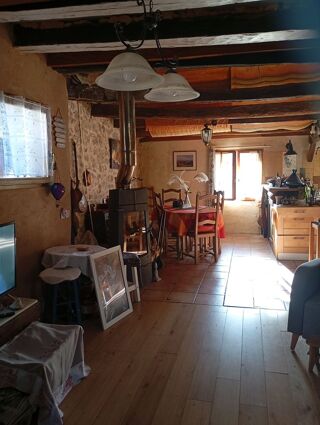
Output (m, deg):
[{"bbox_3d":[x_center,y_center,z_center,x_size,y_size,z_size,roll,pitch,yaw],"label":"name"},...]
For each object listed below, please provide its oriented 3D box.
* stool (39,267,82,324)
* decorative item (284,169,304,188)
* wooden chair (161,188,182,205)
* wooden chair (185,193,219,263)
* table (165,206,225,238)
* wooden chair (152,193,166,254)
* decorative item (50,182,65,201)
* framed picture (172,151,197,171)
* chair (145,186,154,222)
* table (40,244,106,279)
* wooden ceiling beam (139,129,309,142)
[{"bbox_3d":[-0.916,0.812,3.156,0.370,0.500,0.370,1,7,14],"label":"stool"},{"bbox_3d":[2.094,-0.525,5.361,0.330,0.300,0.330,1,7,14],"label":"decorative item"},{"bbox_3d":[0.191,0.112,6.517,0.430,1.040,0.470,1,7,10],"label":"wooden chair"},{"bbox_3d":[0.671,0.243,5.400,0.430,1.050,0.470,-3,7,-18],"label":"wooden chair"},{"bbox_3d":[0.564,0.321,5.958,1.040,0.750,1.040,1,7,14],"label":"table"},{"bbox_3d":[0.196,0.167,6.066,0.470,1.040,0.430,-3,7,-16],"label":"wooden chair"},{"bbox_3d":[-1.093,-0.221,3.671,0.149,0.200,0.149,1,7,14],"label":"decorative item"},{"bbox_3d":[0.566,-1.152,7.743,0.538,0.430,0.030,1,7,14],"label":"framed picture"},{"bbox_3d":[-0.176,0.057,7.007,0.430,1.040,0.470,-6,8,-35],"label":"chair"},{"bbox_3d":[-0.823,0.701,3.450,0.620,0.640,0.620,1,7,14],"label":"table"},{"bbox_3d":[1.269,-1.668,7.363,3.628,0.170,0.170,1,7,14],"label":"wooden ceiling beam"}]

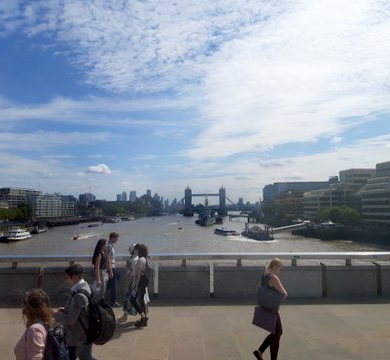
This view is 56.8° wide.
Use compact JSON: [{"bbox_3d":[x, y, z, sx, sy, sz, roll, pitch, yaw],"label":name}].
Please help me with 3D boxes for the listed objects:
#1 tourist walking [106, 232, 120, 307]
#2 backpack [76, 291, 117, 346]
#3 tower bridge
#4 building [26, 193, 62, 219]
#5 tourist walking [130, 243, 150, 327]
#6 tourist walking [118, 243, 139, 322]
[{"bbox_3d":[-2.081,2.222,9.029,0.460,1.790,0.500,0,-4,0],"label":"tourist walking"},{"bbox_3d":[-1.101,1.614,4.200,0.270,0.510,0.320,-2,-5,23],"label":"backpack"},{"bbox_3d":[27.270,51.886,870.000,110.000,72.000,20.000,0,-4,0],"label":"tower bridge"},{"bbox_3d":[-198.000,34.400,468.000,24.000,34.000,54.000,-1,-5,13],"label":"building"},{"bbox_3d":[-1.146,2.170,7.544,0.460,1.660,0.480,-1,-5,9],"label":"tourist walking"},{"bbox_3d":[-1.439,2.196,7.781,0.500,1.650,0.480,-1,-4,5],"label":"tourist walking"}]

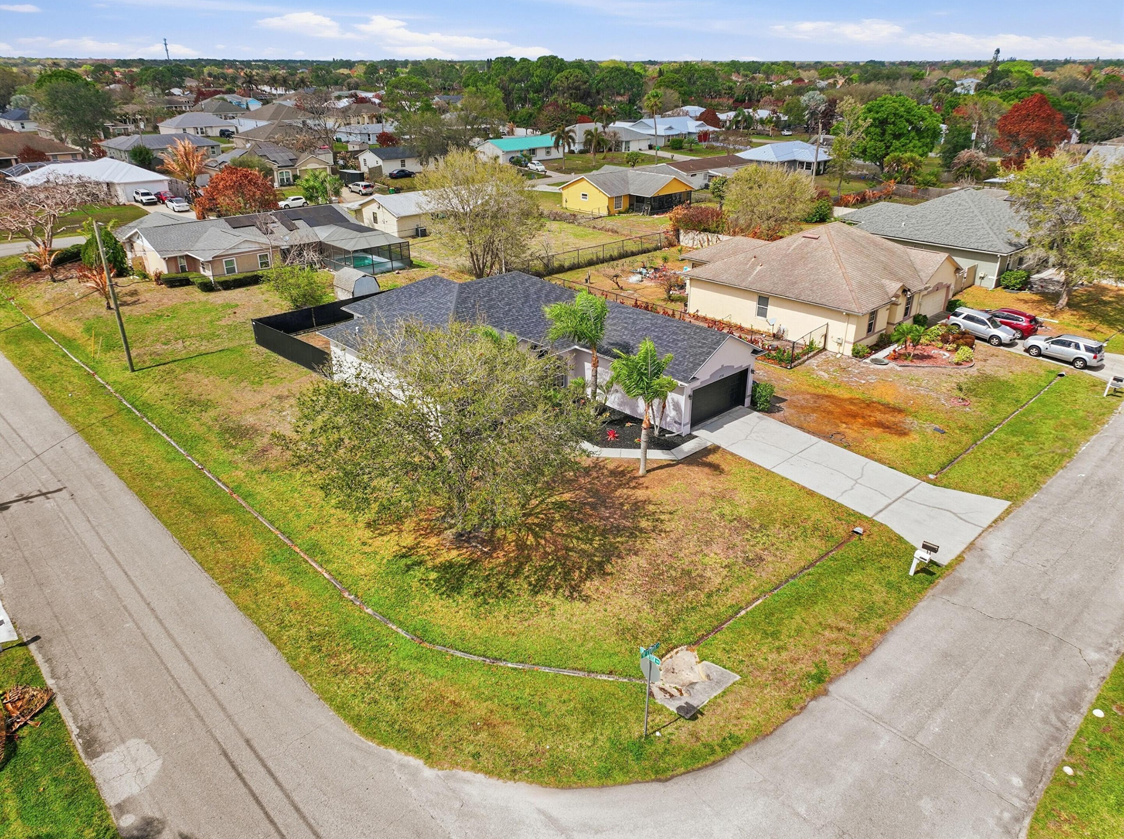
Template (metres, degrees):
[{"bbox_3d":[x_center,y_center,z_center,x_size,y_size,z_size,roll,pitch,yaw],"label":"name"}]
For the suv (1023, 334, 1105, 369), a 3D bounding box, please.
[{"bbox_3d":[32.724,-4.688,50.782,1.820,1.680,4.600,-19,31,-35],"label":"suv"}]

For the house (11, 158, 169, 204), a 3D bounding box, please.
[{"bbox_3d":[-65.735,-33.064,108.120,16.266,4.859,16.572,-22,32,-39],"label":"house"}]

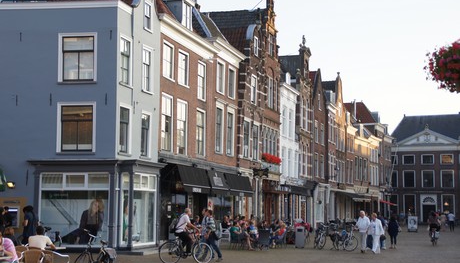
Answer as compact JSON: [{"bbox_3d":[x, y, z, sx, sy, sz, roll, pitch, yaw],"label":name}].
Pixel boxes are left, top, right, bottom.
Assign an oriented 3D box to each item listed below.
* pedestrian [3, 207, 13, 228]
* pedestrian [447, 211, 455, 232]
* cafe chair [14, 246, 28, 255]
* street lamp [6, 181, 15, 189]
[{"bbox_3d":[-8.427,3.774,36.200,0.500,1.780,0.420,0,-5,6],"label":"pedestrian"},{"bbox_3d":[19.387,7.954,84.000,0.520,1.770,0.400,0,-5,3],"label":"pedestrian"},{"bbox_3d":[-5.614,3.467,25.700,0.570,0.760,0.580,-2,-5,21],"label":"cafe chair"},{"bbox_3d":[-8.455,2.083,36.900,0.300,0.300,0.220,-1,-5,14],"label":"street lamp"}]

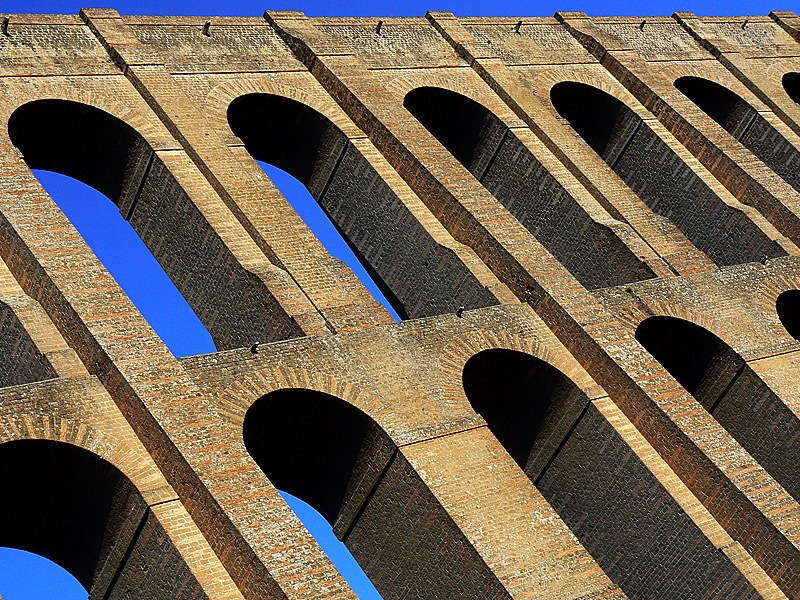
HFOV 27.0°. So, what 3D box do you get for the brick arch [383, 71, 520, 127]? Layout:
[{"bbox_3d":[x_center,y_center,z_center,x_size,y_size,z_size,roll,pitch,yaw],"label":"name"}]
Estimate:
[{"bbox_3d":[1.398,-9.173,90.673,8.360,4.860,3.960,-9,-41,-42],"label":"brick arch"}]

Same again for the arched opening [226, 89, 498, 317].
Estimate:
[{"bbox_3d":[-3.371,-3.343,79.646,6.530,16.110,4.000,-9,-41,-42],"label":"arched opening"}]

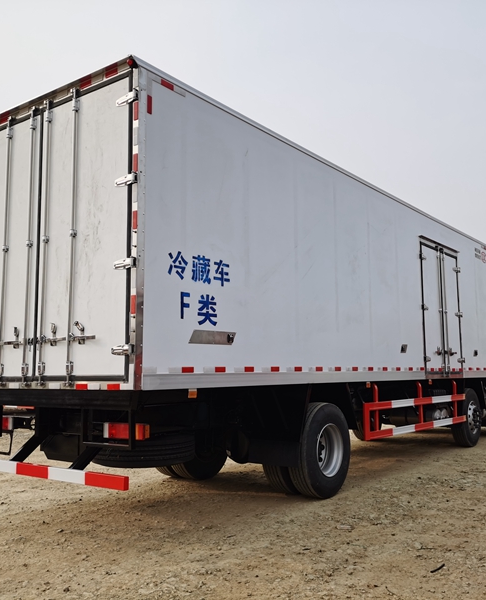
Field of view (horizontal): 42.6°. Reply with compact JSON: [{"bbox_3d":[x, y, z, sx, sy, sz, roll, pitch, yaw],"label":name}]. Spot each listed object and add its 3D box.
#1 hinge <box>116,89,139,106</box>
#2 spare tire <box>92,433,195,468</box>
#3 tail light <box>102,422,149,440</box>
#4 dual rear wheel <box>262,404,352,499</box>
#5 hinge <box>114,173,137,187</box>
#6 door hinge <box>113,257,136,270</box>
[{"bbox_3d":[-0.944,-1.637,5.066,0.228,0.084,0.050,-5,-8,37],"label":"hinge"},{"bbox_3d":[-1.031,1.528,6.489,1.055,0.285,1.055,-1,-6,0],"label":"spare tire"},{"bbox_3d":[-0.956,1.072,5.142,0.480,0.135,0.090,-5,-8,36],"label":"tail light"},{"bbox_3d":[0.774,1.750,7.350,0.630,1.060,1.060,-5,-8,36],"label":"dual rear wheel"},{"bbox_3d":[-0.939,-0.959,4.987,0.228,0.084,0.050,-5,-8,37],"label":"hinge"},{"bbox_3d":[-0.935,-0.286,4.910,0.228,0.084,0.050,-5,-8,37],"label":"door hinge"}]

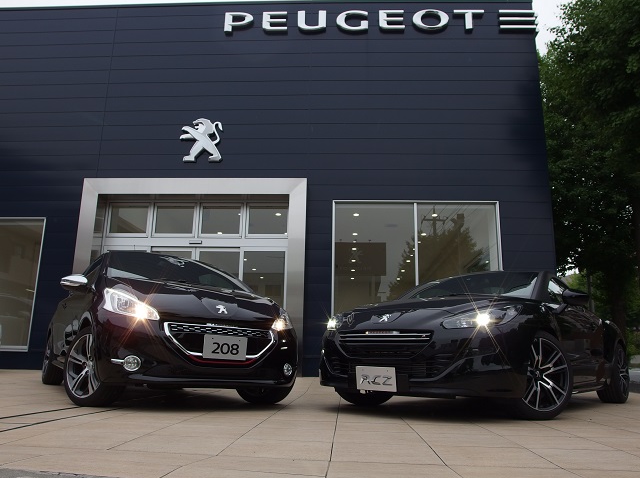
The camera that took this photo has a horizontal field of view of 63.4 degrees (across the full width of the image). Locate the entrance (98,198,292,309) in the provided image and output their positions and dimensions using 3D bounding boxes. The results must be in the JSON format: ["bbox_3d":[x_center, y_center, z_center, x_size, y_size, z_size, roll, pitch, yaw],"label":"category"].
[{"bbox_3d":[-2.421,0.833,9.637,3.616,3.256,0.300,0,-13,3],"label":"entrance"}]

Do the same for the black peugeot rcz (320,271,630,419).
[{"bbox_3d":[1.804,0.987,5.314,1.915,1.352,4.294,-10,-17,40],"label":"black peugeot rcz"}]

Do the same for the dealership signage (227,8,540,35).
[{"bbox_3d":[1.172,-4.332,10.367,6.183,0.458,0.130,0,-13,3],"label":"dealership signage"}]

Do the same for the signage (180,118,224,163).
[{"bbox_3d":[-2.256,-1.885,9.962,0.819,0.882,0.120,0,-13,3],"label":"signage"}]

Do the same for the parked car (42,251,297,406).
[{"bbox_3d":[-1.746,0.873,5.459,1.809,1.460,3.962,9,-15,-32],"label":"parked car"}]

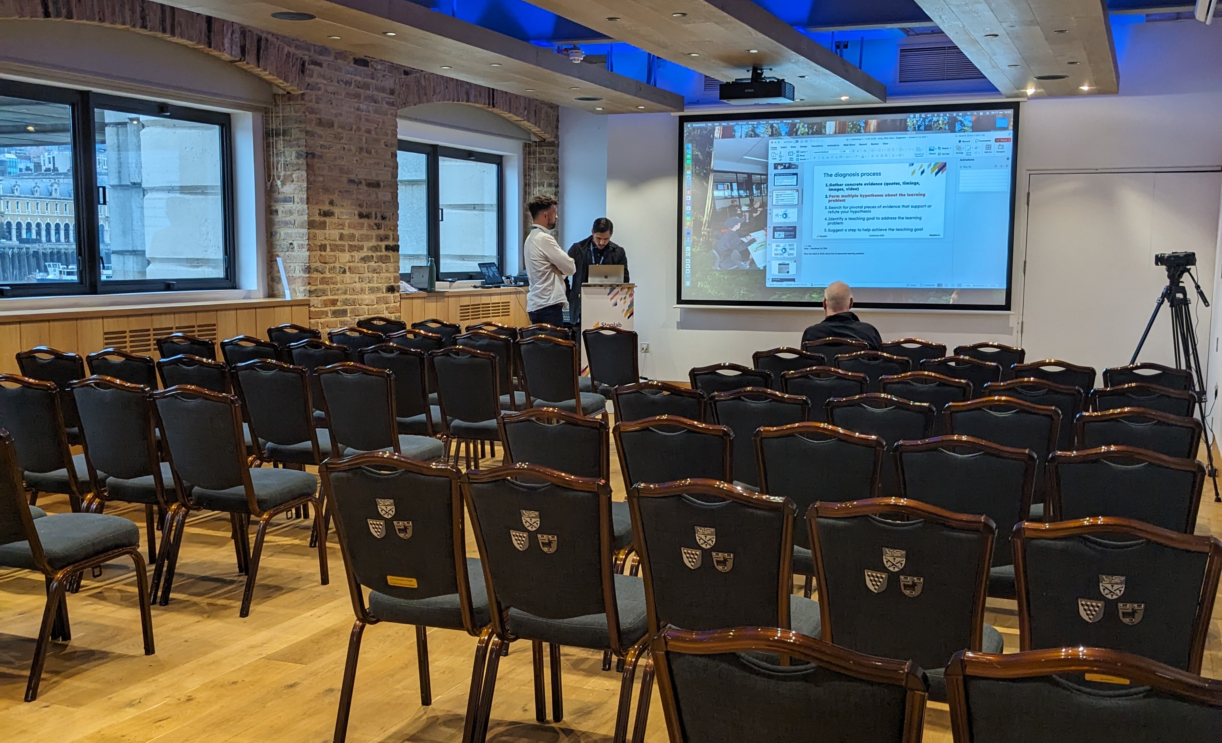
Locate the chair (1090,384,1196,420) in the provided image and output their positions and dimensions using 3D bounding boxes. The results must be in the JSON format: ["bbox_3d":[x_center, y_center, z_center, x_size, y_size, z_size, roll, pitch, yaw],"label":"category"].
[{"bbox_3d":[2.379,0.494,5.748,0.439,0.941,0.604,3,6,21],"label":"chair"}]

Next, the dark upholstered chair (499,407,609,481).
[{"bbox_3d":[-0.088,0.545,4.592,0.434,0.897,0.575,3,6,24],"label":"dark upholstered chair"}]

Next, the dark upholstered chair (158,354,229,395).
[{"bbox_3d":[-1.972,0.353,6.574,0.447,0.920,0.601,3,6,20],"label":"dark upholstered chair"}]

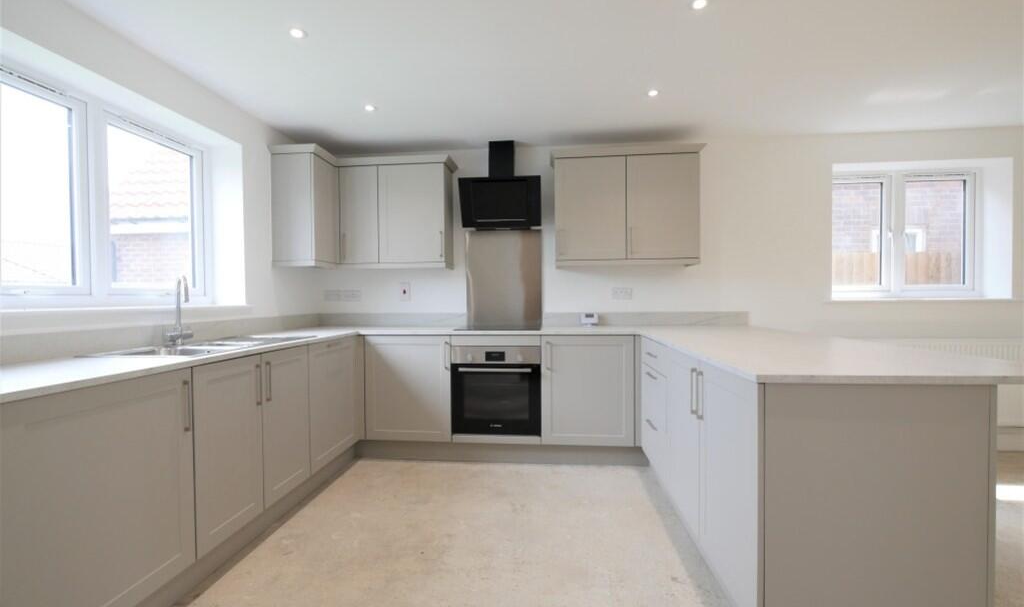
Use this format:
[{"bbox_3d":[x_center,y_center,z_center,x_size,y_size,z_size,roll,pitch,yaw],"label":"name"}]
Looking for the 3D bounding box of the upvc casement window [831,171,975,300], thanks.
[{"bbox_3d":[3.025,-0.542,3.284,1.220,1.007,0.080,0,1,5],"label":"upvc casement window"}]

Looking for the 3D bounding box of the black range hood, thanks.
[{"bbox_3d":[-0.076,-0.905,3.151,0.600,0.675,0.340,0,1,5],"label":"black range hood"}]

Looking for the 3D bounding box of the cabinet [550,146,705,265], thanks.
[{"bbox_3d":[0.823,-0.679,3.055,1.062,0.828,0.370,0,1,5],"label":"cabinet"}]

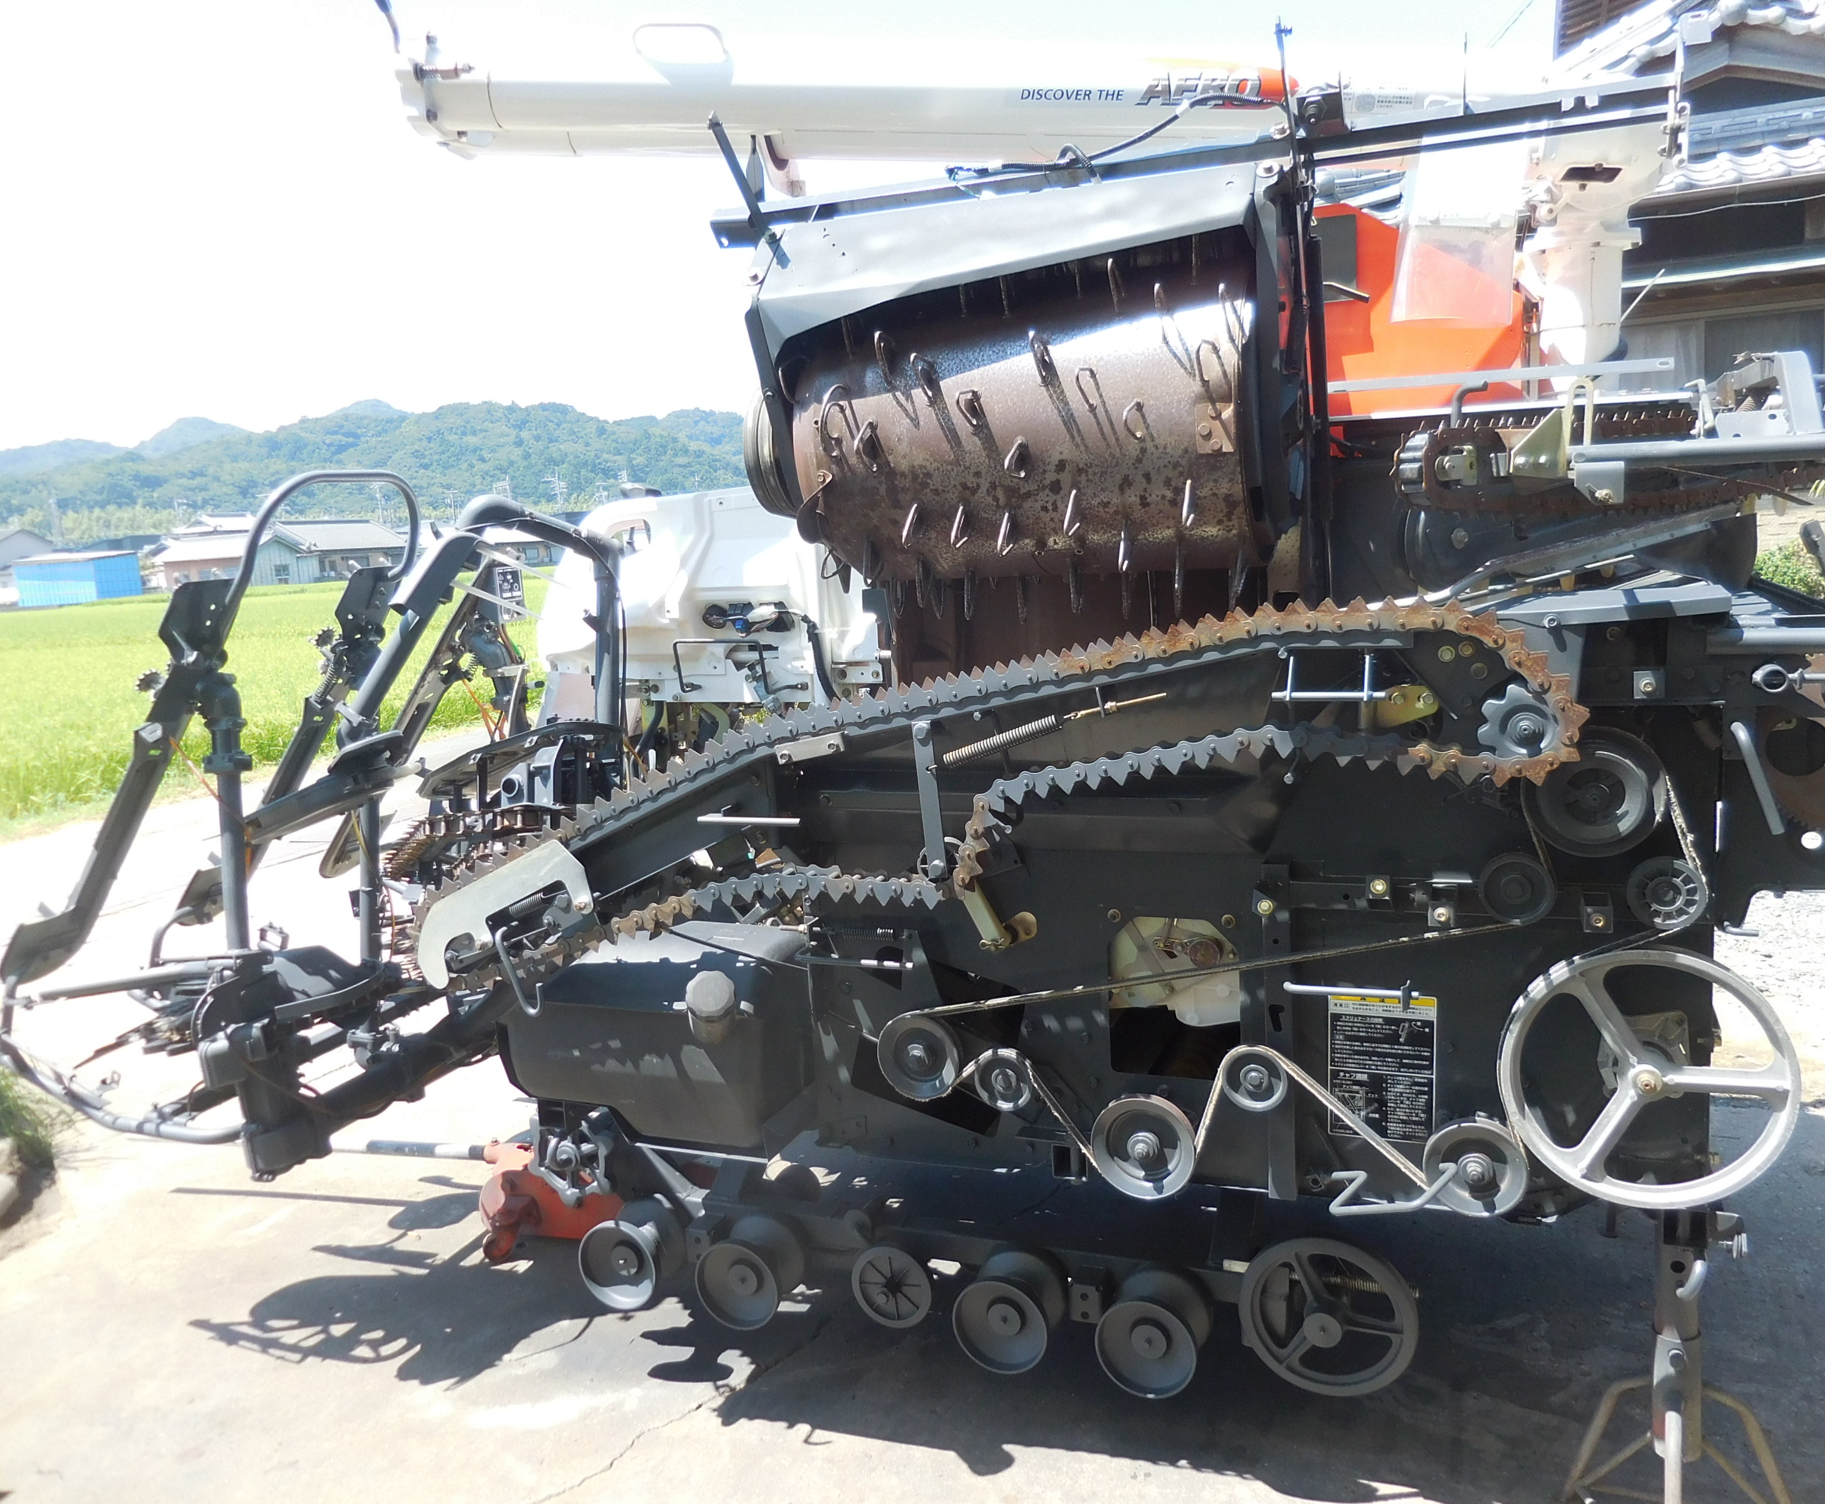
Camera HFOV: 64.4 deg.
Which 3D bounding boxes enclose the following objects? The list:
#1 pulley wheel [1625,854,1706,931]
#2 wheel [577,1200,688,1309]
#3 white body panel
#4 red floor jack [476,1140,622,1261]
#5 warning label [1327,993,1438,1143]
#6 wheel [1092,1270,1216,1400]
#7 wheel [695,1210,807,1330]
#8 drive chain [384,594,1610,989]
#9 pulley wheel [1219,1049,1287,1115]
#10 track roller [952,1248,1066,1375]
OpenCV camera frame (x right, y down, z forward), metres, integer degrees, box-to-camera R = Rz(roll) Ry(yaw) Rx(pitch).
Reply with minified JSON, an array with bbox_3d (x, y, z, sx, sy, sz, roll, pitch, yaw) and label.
[{"bbox_3d":[0.968,0.181,1.862,0.092,0.092,0.035,0,8,21],"label":"pulley wheel"},{"bbox_3d":[-0.542,0.974,2.823,0.174,0.174,0.118,0,8,21],"label":"wheel"},{"bbox_3d":[-0.448,-0.332,3.303,0.840,0.540,0.320,0,8,21],"label":"white body panel"},{"bbox_3d":[-0.593,0.951,3.144,0.620,0.240,0.280,-1,9,15],"label":"red floor jack"},{"bbox_3d":[0.682,0.461,2.108,0.147,0.216,0.004,0,8,21],"label":"warning label"},{"bbox_3d":[0.408,0.983,2.455,0.169,0.169,0.122,0,8,21],"label":"wheel"},{"bbox_3d":[-0.302,0.981,2.732,0.169,0.169,0.122,0,8,21],"label":"wheel"},{"bbox_3d":[-0.028,0.098,2.190,1.885,0.610,0.050,0,8,21],"label":"drive chain"},{"bbox_3d":[0.493,0.475,2.092,0.087,0.087,0.035,0,8,21],"label":"pulley wheel"},{"bbox_3d":[0.172,0.983,2.547,0.169,0.169,0.122,0,8,21],"label":"track roller"}]

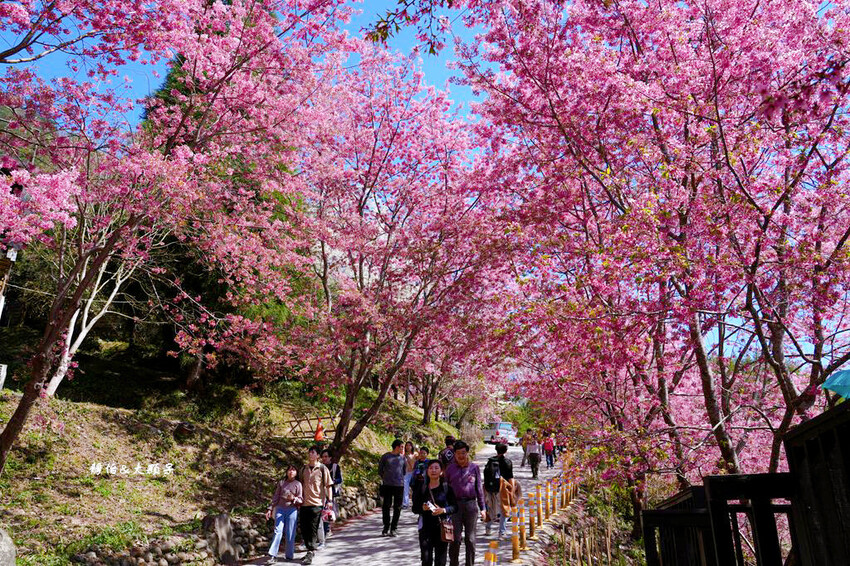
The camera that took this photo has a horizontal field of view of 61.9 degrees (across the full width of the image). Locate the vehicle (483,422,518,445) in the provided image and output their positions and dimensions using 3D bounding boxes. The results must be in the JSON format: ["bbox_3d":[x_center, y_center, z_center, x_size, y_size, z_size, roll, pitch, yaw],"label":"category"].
[{"bbox_3d":[6.132,12.263,57.500,1.800,1.800,4.500,2,-14,-10],"label":"vehicle"}]

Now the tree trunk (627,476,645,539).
[{"bbox_3d":[4.311,4.618,14.500,0.250,1.350,0.250,0,-19,0],"label":"tree trunk"}]

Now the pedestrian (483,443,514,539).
[{"bbox_3d":[1.380,3.859,13.200,0.540,1.710,0.460,-7,-20,21],"label":"pedestrian"}]

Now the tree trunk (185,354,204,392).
[{"bbox_3d":[-7.488,2.940,23.000,0.500,1.300,0.450,0,-19,0],"label":"tree trunk"}]

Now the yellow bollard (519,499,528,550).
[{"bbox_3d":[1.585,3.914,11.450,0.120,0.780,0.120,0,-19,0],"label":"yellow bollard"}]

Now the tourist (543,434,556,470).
[{"bbox_3d":[5.780,7.877,33.000,0.500,1.630,0.420,-4,-19,11],"label":"tourist"}]

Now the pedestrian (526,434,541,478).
[{"bbox_3d":[4.145,6.567,26.800,0.500,1.660,0.400,-4,-19,11],"label":"pedestrian"}]

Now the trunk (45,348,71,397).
[{"bbox_3d":[-8.788,2.149,17.000,0.450,1.200,0.400,0,-19,0],"label":"trunk"}]

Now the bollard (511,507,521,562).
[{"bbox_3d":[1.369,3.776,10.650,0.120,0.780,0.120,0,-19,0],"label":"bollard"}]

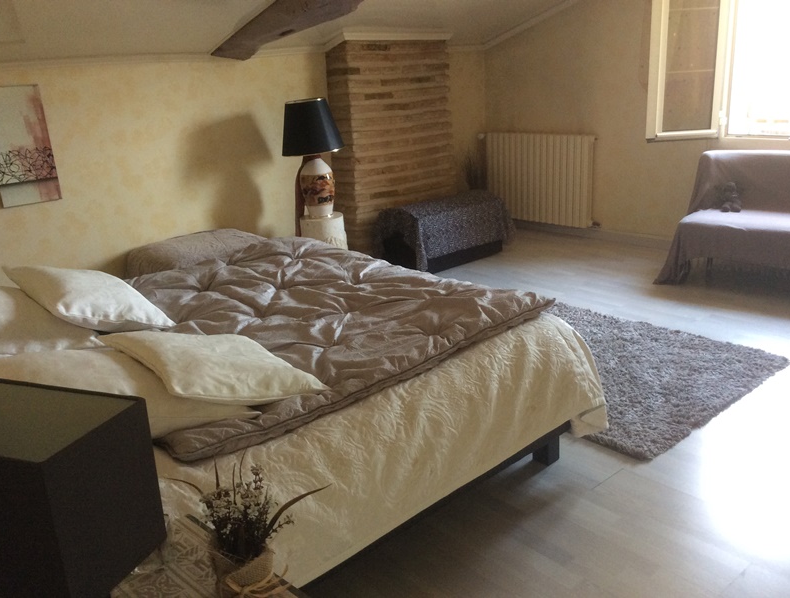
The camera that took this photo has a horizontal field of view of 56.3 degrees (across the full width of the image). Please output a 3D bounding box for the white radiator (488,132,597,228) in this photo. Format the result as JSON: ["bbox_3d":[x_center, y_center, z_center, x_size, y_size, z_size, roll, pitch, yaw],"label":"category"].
[{"bbox_3d":[1.193,-1.006,6.177,0.092,0.734,1.022,-19,23,-40],"label":"white radiator"}]

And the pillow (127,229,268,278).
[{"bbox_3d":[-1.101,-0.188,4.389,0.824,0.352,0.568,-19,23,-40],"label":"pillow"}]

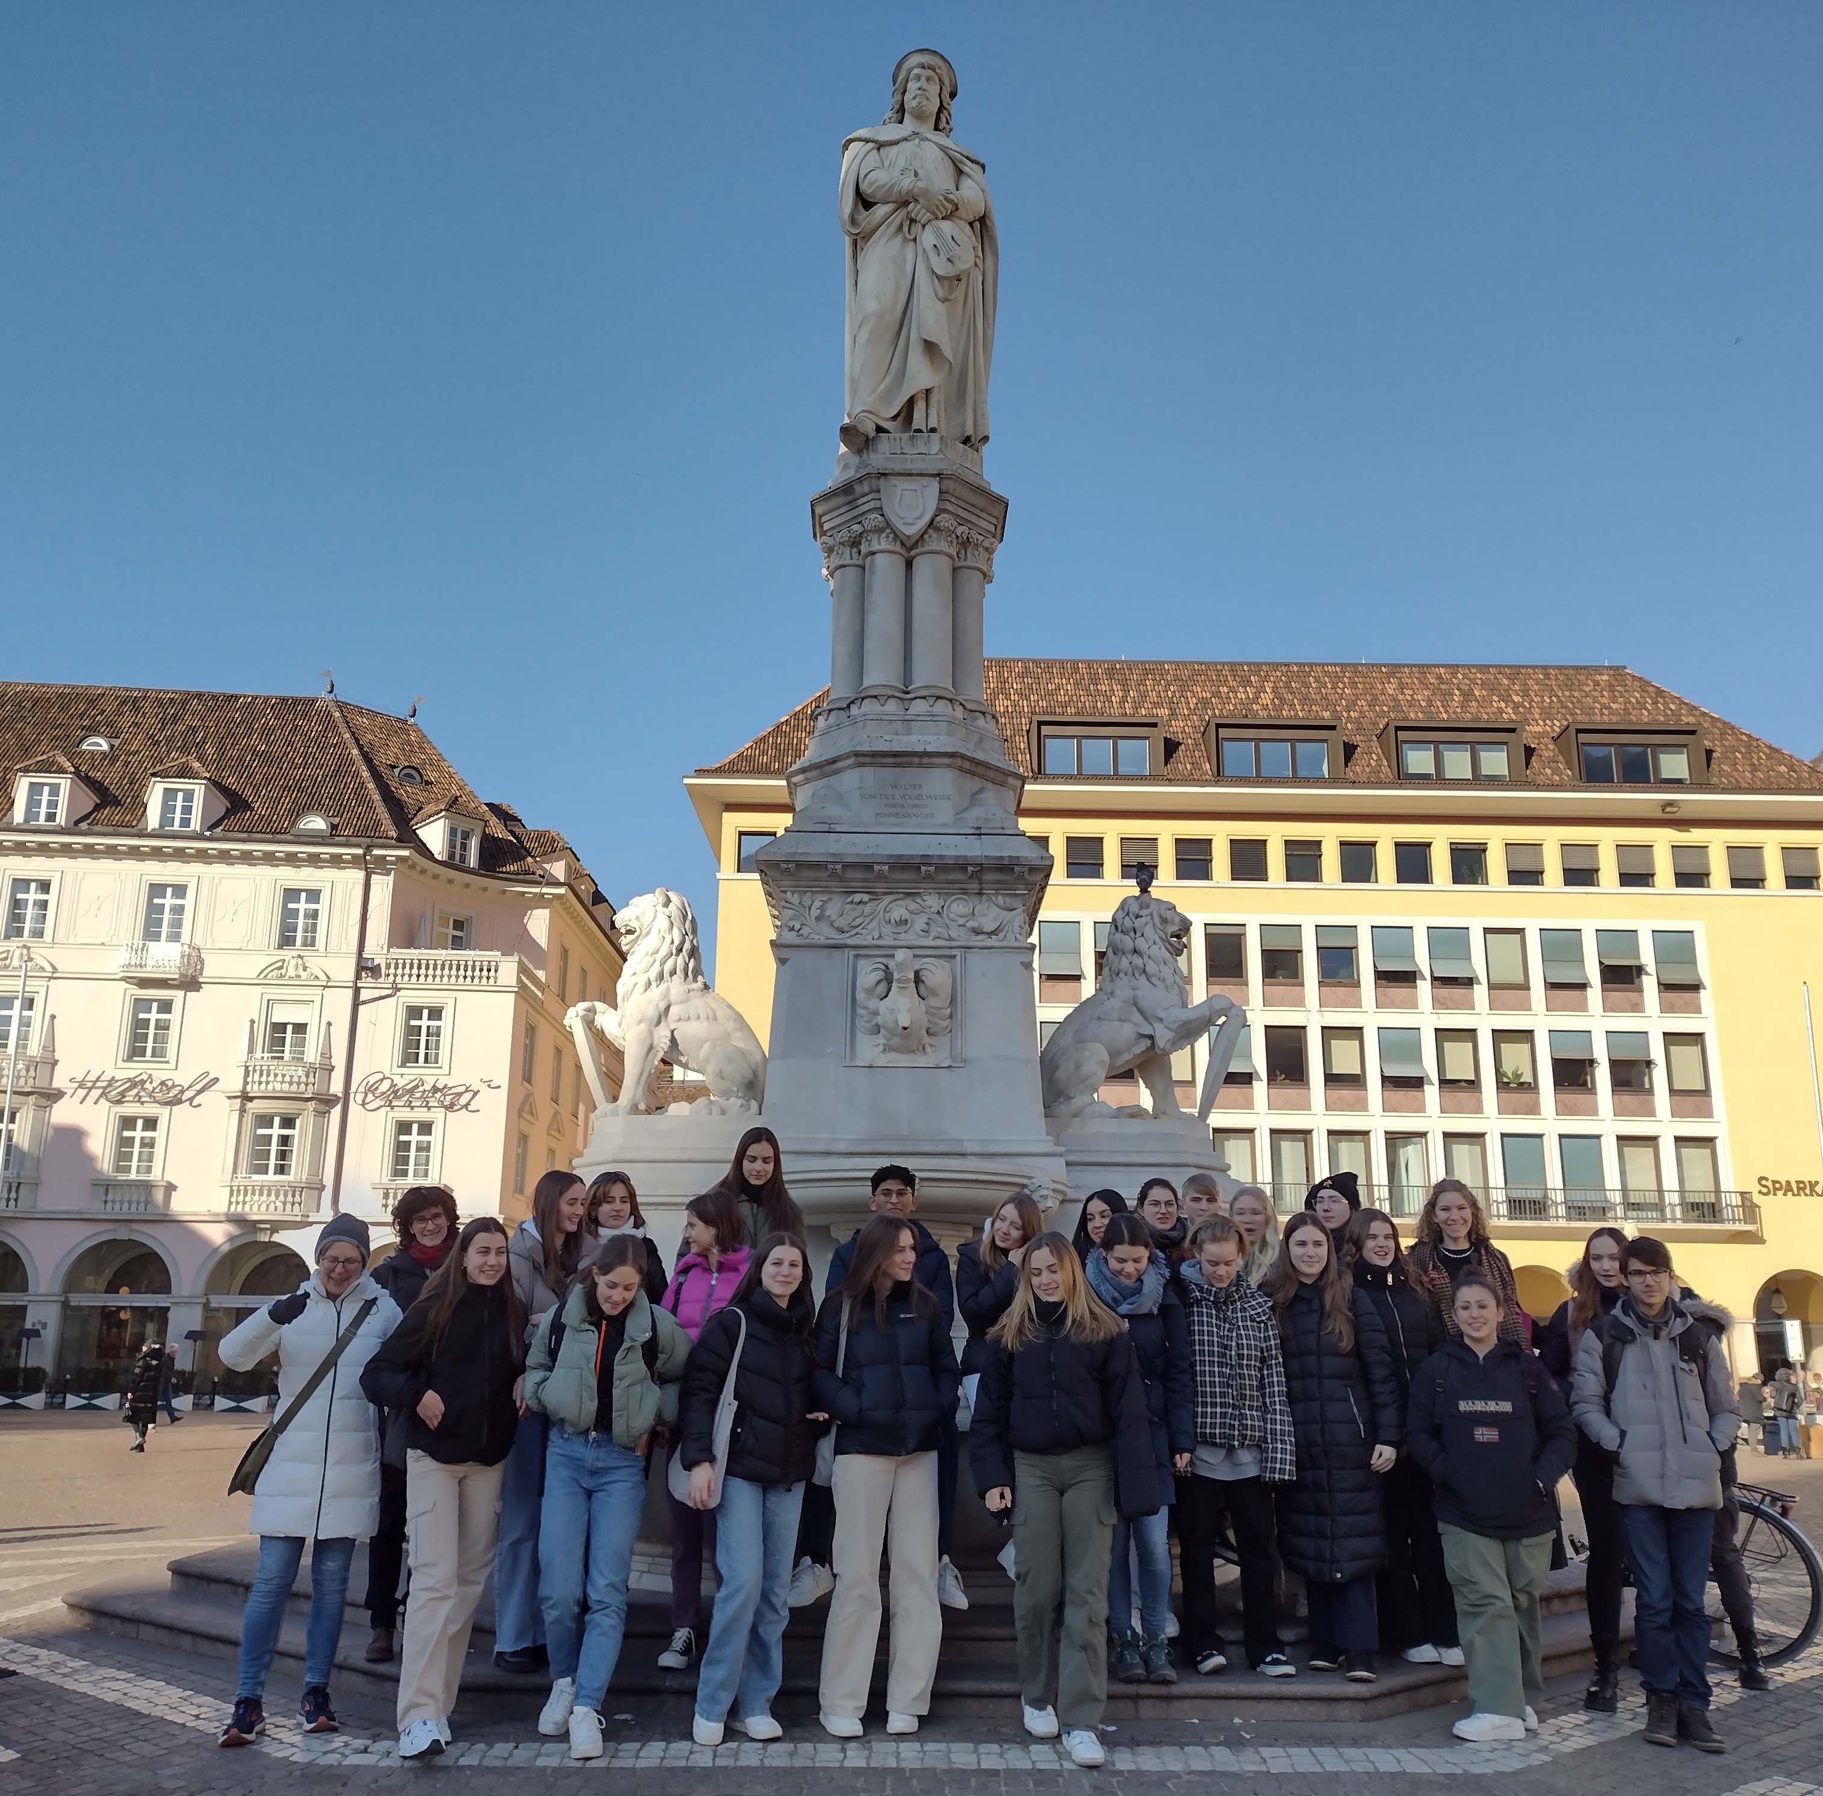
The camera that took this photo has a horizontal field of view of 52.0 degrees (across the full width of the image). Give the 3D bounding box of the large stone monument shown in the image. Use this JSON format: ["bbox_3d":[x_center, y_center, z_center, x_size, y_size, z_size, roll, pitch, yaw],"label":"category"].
[{"bbox_3d":[0.002,-1.122,11.467,4.000,9.790,3.200,1,-15,0],"label":"large stone monument"}]

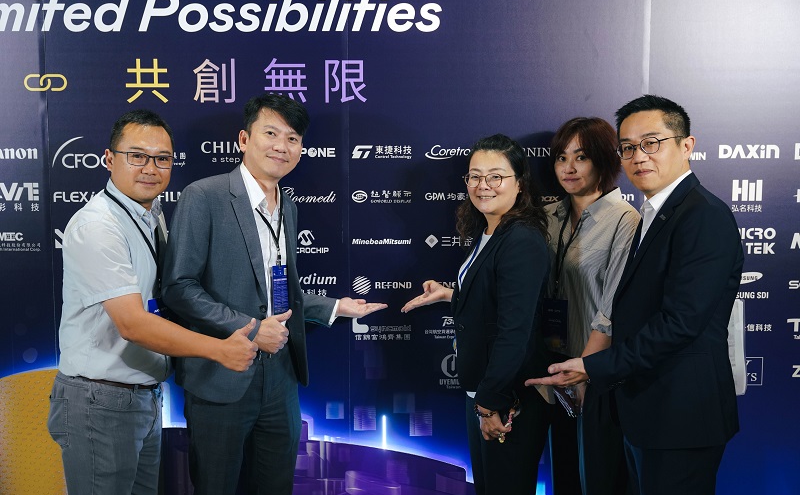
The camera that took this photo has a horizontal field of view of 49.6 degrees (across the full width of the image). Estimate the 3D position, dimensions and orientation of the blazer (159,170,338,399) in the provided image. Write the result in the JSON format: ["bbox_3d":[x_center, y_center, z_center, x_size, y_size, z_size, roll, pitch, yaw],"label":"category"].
[{"bbox_3d":[-0.415,0.108,2.470,0.380,0.680,0.550,5,3,44],"label":"blazer"}]

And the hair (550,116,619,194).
[{"bbox_3d":[0.560,-0.273,2.600,0.200,0.235,0.220,4,6,36],"label":"hair"}]

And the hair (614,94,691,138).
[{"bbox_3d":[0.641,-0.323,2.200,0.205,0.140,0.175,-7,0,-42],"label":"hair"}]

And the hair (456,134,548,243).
[{"bbox_3d":[0.302,-0.174,2.550,0.260,0.325,0.250,3,6,32],"label":"hair"}]

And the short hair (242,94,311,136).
[{"bbox_3d":[-0.346,-0.359,2.430,0.180,0.145,0.205,10,-1,-32],"label":"short hair"}]

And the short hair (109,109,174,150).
[{"bbox_3d":[-0.683,-0.300,2.280,0.170,0.130,0.190,2,6,-38],"label":"short hair"}]

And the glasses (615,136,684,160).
[{"bbox_3d":[0.621,-0.247,2.140,0.140,0.047,0.142,-9,1,-42],"label":"glasses"}]

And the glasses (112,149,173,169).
[{"bbox_3d":[-0.671,-0.230,2.250,0.142,0.043,0.140,2,6,-38],"label":"glasses"}]

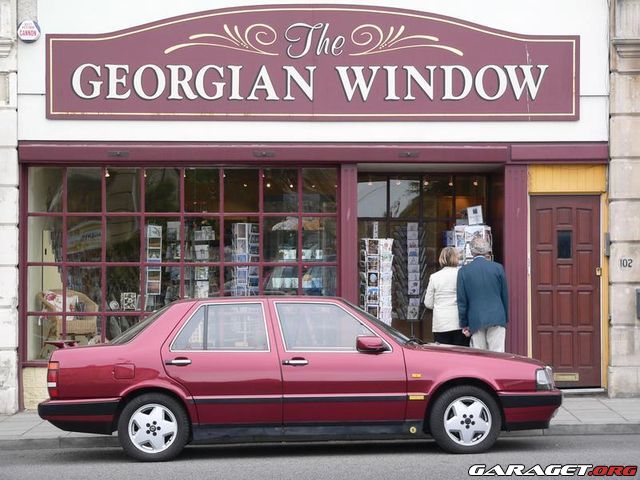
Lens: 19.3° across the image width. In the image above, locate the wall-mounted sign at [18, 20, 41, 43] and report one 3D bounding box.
[{"bbox_3d":[-3.073,-2.206,19.950,0.233,0.233,0.080,0,-1,0],"label":"wall-mounted sign"}]

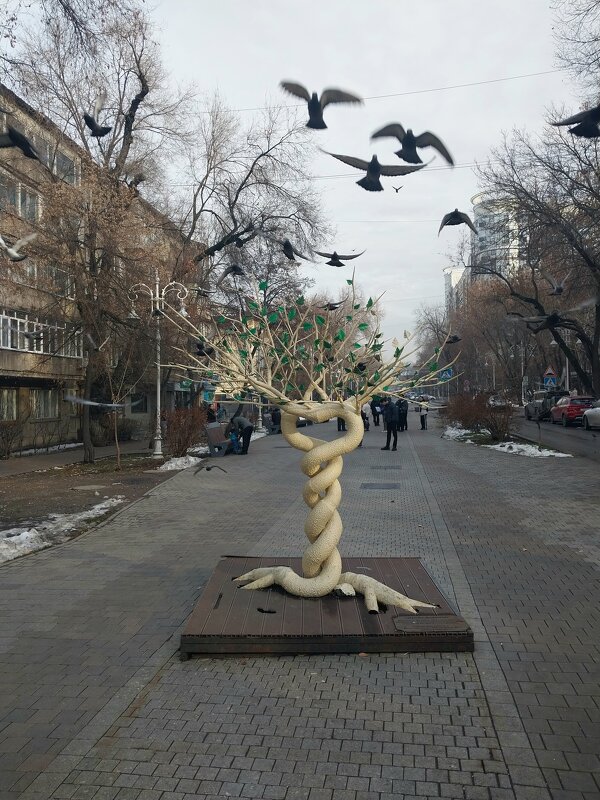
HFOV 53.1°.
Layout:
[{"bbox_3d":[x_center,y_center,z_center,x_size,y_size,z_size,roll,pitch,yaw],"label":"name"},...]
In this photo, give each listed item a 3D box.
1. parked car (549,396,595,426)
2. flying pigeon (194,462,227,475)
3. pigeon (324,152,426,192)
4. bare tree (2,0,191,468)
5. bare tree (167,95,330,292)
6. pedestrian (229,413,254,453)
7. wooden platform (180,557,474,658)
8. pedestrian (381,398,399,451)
[{"bbox_3d":[16.800,0.730,36.900,1.820,1.680,4.400,0,0,10],"label":"parked car"},{"bbox_3d":[-1.480,1.130,9.900,0.540,0.190,0.310,0,0,-6],"label":"flying pigeon"},{"bbox_3d":[0.460,-1.390,3.700,0.630,0.140,0.300,0,-13,0],"label":"pigeon"},{"bbox_3d":[-5.300,-4.300,15.900,5.200,12.000,5.000,0,0,0],"label":"bare tree"},{"bbox_3d":[-2.200,-5.300,24.500,6.600,13.600,6.200,0,0,0],"label":"bare tree"},{"bbox_3d":[-1.740,1.030,17.900,0.750,1.220,0.520,0,0,0],"label":"pedestrian"},{"bbox_3d":[0.200,1.620,4.980,1.970,0.155,1.940,0,0,0],"label":"wooden platform"},{"bbox_3d":[2.900,0.790,19.400,0.450,1.710,0.520,0,0,-35],"label":"pedestrian"}]

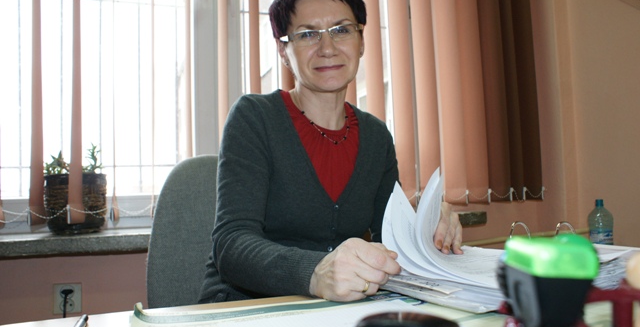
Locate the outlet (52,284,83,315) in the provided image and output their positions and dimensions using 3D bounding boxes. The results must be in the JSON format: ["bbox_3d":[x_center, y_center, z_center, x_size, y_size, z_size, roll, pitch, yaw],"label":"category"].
[{"bbox_3d":[-0.772,0.415,1.470,0.079,0.094,0.020,-1,-3,-19],"label":"outlet"}]

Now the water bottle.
[{"bbox_3d":[0.978,0.274,1.655,0.090,0.310,0.090,-1,-3,-19],"label":"water bottle"}]

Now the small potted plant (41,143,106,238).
[{"bbox_3d":[-0.800,0.088,1.575,0.210,0.295,0.210,-1,-3,-19],"label":"small potted plant"}]

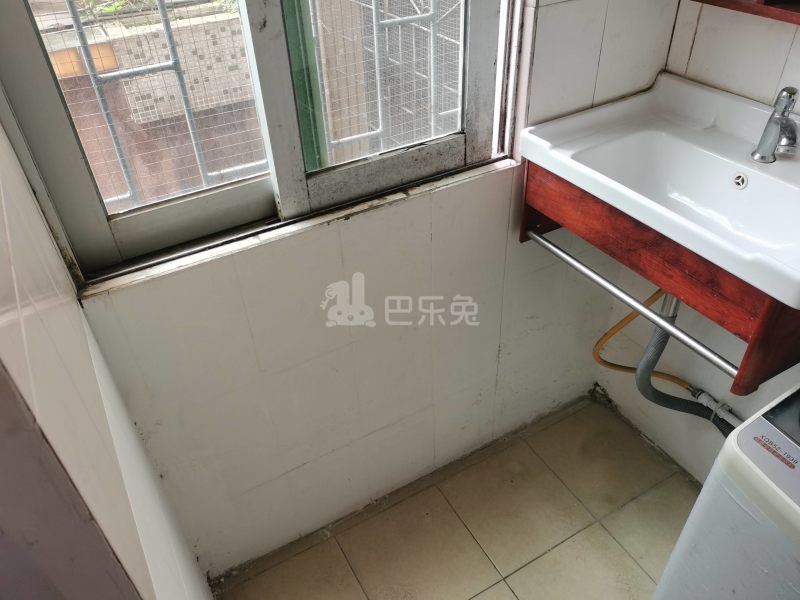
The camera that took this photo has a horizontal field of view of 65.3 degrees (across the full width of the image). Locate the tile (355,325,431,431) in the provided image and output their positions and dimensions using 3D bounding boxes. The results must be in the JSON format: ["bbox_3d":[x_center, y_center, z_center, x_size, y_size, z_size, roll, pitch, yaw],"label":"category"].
[{"bbox_3d":[-0.011,0.178,1.460,0.200,0.305,0.010,-21,42,-21],"label":"tile"}]

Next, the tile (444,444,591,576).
[{"bbox_3d":[0.303,0.540,1.652,0.300,0.010,0.300,-21,42,-21],"label":"tile"}]

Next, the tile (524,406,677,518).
[{"bbox_3d":[0.562,0.441,1.759,0.295,0.010,0.300,-21,42,-21],"label":"tile"}]

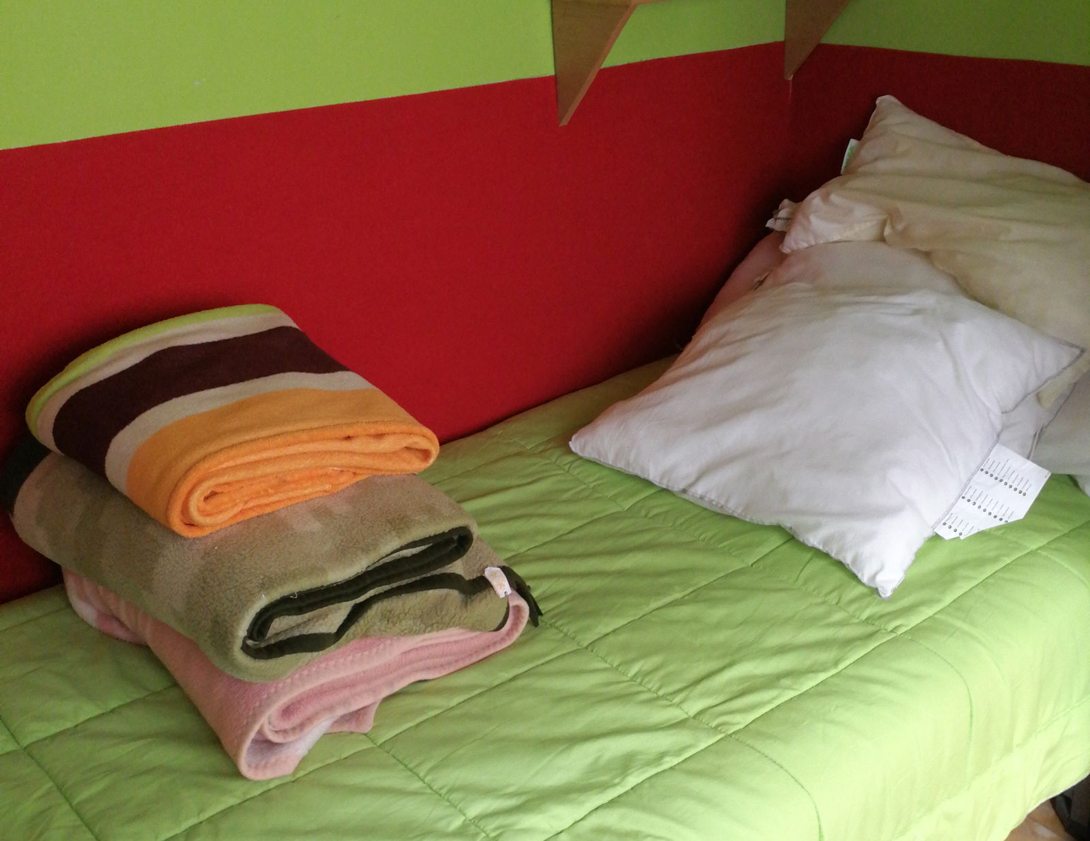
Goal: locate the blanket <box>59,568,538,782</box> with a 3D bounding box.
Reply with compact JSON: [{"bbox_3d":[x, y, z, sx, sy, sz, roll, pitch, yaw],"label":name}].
[{"bbox_3d":[-0.334,0.214,1.496,0.400,0.107,0.517,-24,32,-36],"label":"blanket"}]

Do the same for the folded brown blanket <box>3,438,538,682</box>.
[{"bbox_3d":[-0.367,0.146,1.479,0.517,0.161,0.439,21,35,41],"label":"folded brown blanket"}]

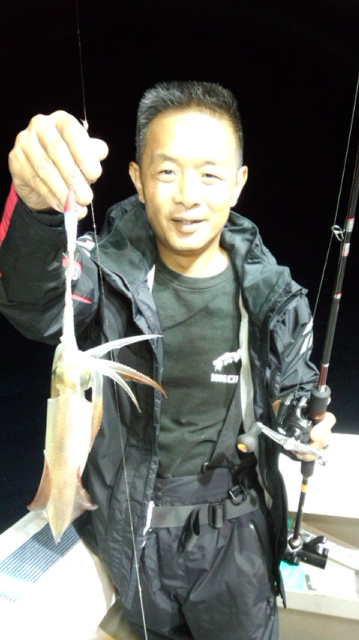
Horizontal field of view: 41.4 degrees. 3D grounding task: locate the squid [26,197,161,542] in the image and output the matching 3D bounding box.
[{"bbox_3d":[-0.094,0.062,0.550,0.152,0.415,0.080,4,10,-3],"label":"squid"}]

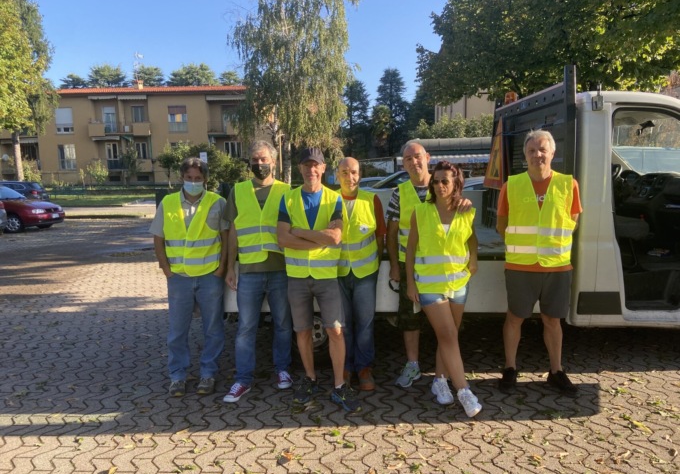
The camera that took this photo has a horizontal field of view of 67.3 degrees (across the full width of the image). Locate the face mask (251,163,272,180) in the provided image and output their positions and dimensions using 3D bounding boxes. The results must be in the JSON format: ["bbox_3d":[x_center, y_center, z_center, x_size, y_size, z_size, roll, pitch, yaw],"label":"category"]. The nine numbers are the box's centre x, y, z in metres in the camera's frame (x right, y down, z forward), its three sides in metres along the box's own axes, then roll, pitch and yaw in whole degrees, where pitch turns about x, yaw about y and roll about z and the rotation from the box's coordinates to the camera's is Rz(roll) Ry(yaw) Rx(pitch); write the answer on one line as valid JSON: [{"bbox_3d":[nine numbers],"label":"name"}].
[{"bbox_3d":[-0.527,-0.440,3.429,0.150,0.120,0.090,-2,7,-3],"label":"face mask"}]

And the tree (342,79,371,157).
[{"bbox_3d":[1.760,-11.515,58.000,4.000,11.800,4.000,-1,7,0],"label":"tree"}]

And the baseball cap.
[{"bbox_3d":[-0.200,-0.558,3.580,0.185,0.135,0.265,-1,7,-2],"label":"baseball cap"}]

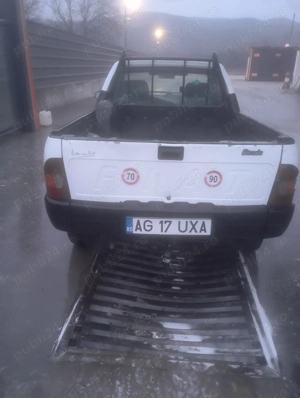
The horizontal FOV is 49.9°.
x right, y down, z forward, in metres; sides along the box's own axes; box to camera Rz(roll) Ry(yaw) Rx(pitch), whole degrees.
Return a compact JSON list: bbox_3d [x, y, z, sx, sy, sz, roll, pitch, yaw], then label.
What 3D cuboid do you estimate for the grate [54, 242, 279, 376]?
[{"bbox_3d":[0.124,0.545,2.293,1.150,0.100,1.500,2,20,3],"label":"grate"}]

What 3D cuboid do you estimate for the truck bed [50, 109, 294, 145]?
[{"bbox_3d":[0.159,-0.454,2.895,1.560,0.480,1.680,2,20,1],"label":"truck bed"}]

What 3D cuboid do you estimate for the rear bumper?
[{"bbox_3d":[0.121,0.145,2.135,1.640,0.260,0.340,2,20,1],"label":"rear bumper"}]

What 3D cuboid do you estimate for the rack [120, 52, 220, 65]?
[{"bbox_3d":[0.213,-1.490,3.397,1.050,0.120,0.100,2,20,1],"label":"rack"}]

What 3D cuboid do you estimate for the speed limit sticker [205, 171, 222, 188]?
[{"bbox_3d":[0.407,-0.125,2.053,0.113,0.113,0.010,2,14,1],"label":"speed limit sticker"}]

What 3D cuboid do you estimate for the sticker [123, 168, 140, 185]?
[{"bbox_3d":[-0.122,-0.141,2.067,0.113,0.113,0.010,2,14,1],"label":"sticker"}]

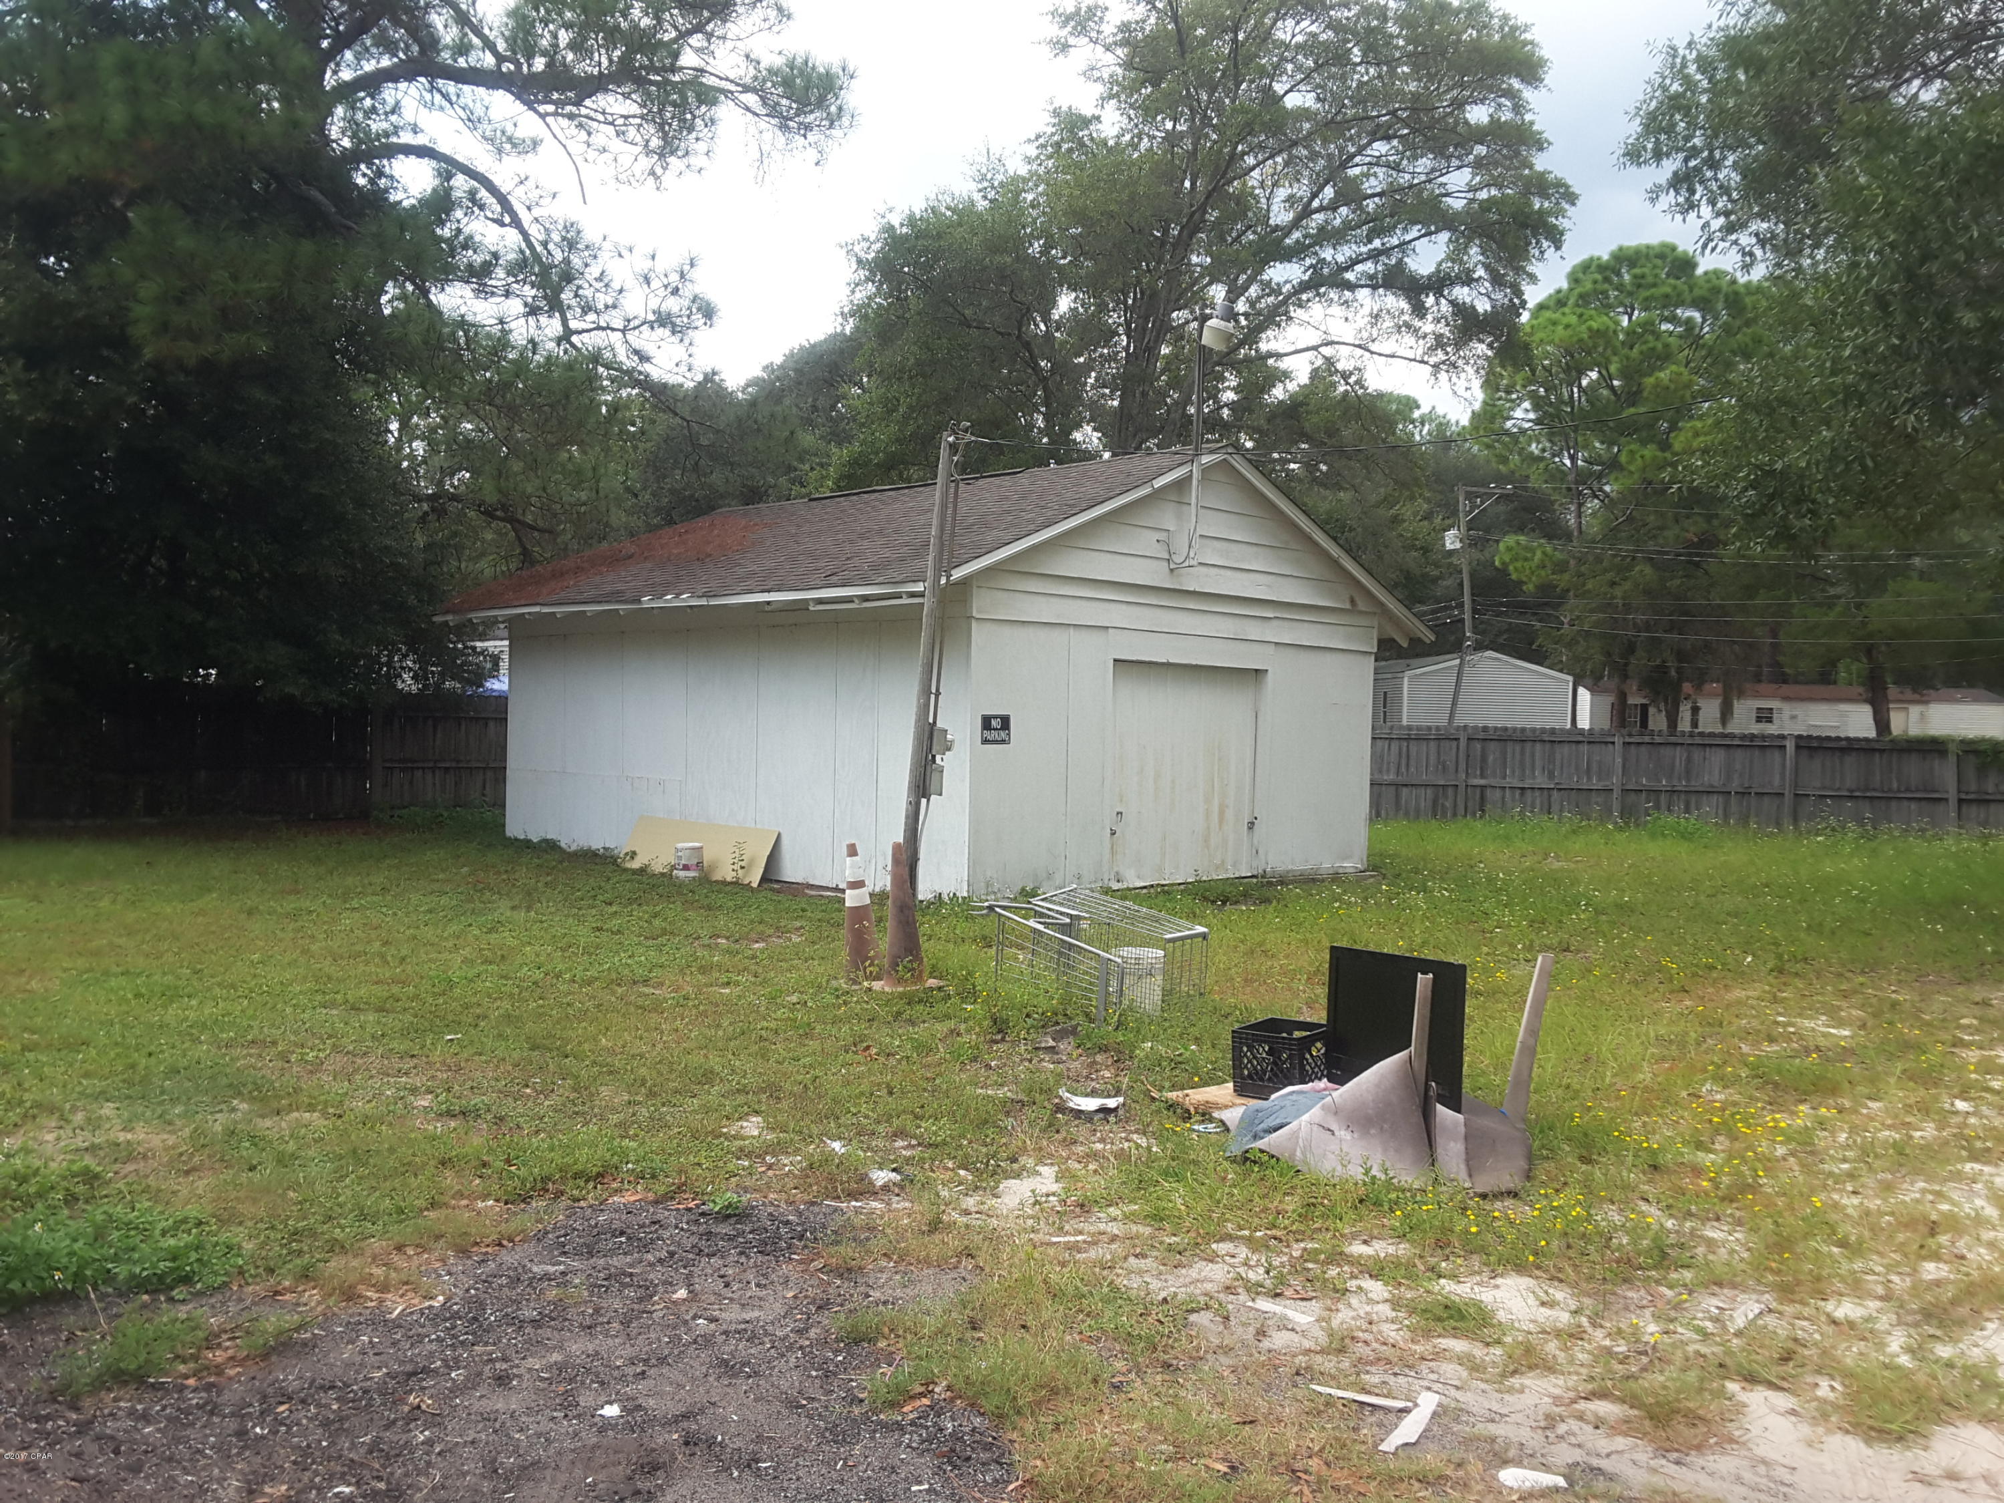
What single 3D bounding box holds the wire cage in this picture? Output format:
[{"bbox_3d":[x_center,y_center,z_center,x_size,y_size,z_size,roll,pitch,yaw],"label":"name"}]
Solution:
[{"bbox_3d":[0.590,1.230,10.815,0.880,0.550,1.050,1,1,-44],"label":"wire cage"}]

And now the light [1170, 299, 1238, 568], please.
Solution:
[{"bbox_3d":[2.015,-3.080,17.411,0.500,2.540,0.380,2,1,45],"label":"light"}]

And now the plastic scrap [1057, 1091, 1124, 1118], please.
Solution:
[{"bbox_3d":[0.384,1.503,7.697,0.285,0.080,0.140,1,1,0],"label":"plastic scrap"}]

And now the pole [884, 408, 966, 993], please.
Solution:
[{"bbox_3d":[-0.517,-0.586,14.000,0.320,3.940,0.220,5,0,9],"label":"pole"}]

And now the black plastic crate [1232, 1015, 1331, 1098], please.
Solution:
[{"bbox_3d":[1.270,1.390,8.040,0.335,0.280,0.345,2,1,38],"label":"black plastic crate"}]

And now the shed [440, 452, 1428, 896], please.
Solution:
[{"bbox_3d":[-0.868,-0.904,20.719,8.590,4.310,7.690,2,1,45],"label":"shed"}]

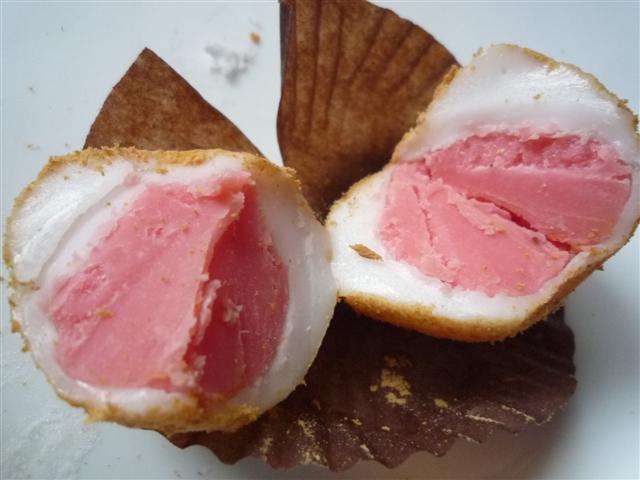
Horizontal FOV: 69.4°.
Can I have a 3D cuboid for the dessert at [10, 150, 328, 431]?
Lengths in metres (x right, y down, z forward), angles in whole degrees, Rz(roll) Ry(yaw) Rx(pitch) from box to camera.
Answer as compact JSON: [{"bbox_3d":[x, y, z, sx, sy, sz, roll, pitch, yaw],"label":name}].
[{"bbox_3d":[-0.026,0.010,0.090,0.054,0.039,0.046,-8,55,-6],"label":"dessert"}]

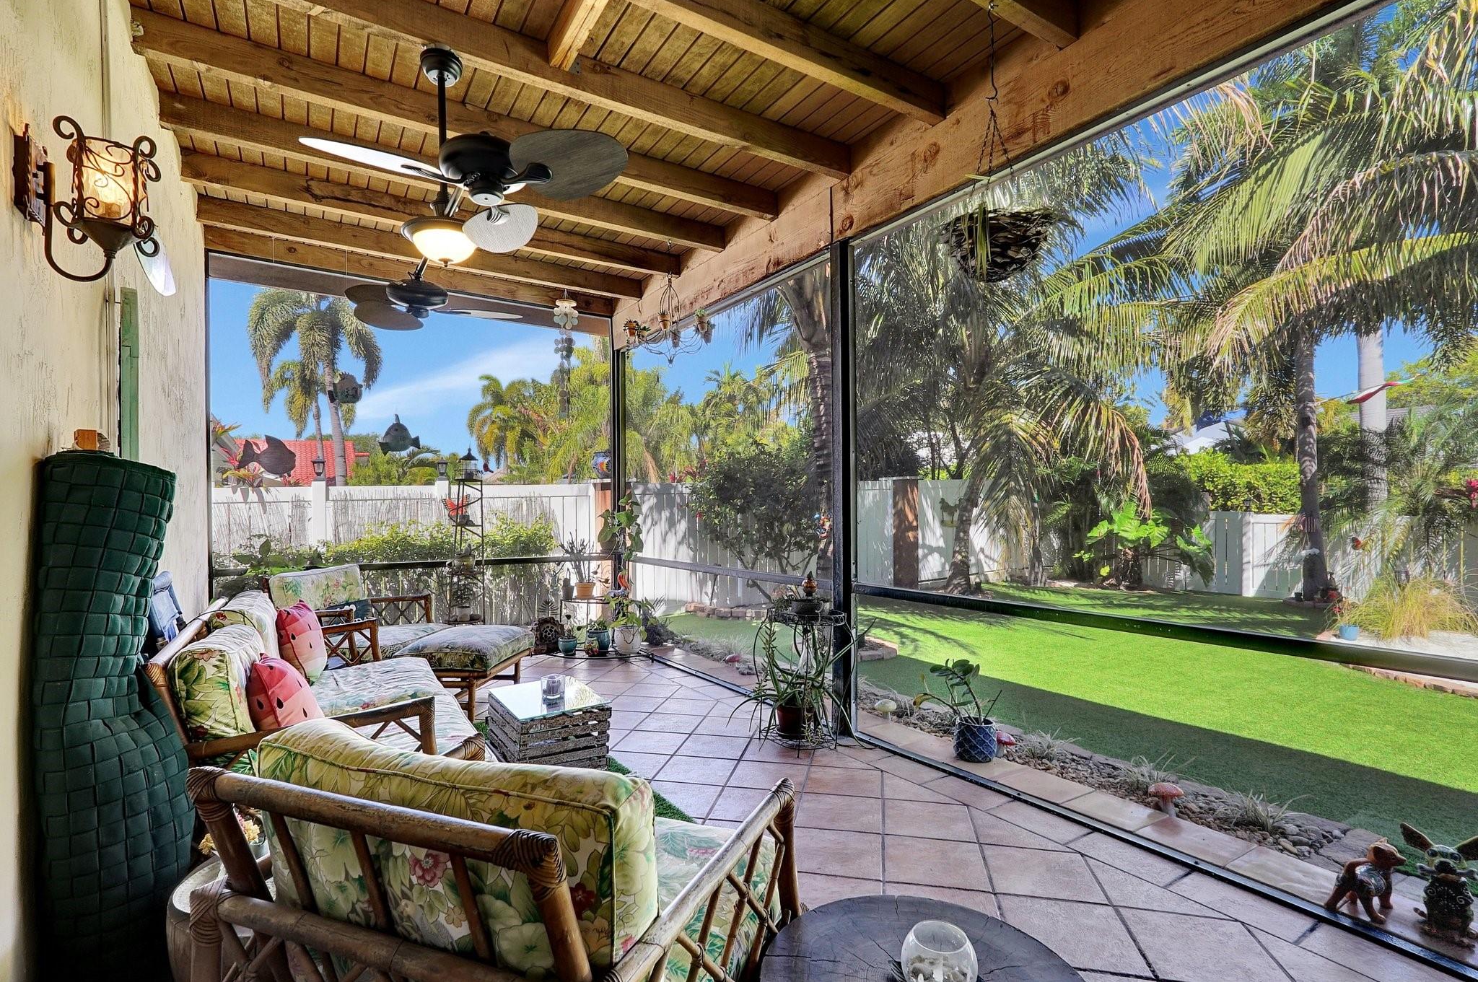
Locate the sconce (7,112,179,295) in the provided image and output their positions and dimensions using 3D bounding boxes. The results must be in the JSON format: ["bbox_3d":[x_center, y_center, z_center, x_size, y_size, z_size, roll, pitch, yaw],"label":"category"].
[{"bbox_3d":[-1.256,-0.567,1.282,0.210,0.310,0.180,2,-3,-34],"label":"sconce"}]

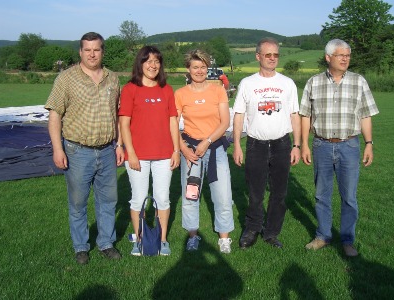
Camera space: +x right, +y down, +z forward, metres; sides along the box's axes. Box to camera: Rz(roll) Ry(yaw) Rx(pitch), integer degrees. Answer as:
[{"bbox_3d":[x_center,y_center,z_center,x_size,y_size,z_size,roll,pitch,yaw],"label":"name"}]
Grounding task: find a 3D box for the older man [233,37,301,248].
[{"bbox_3d":[0.605,-0.059,4.348,0.576,1.758,0.360,-1,9,-6],"label":"older man"}]

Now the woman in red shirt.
[{"bbox_3d":[-0.387,0.011,4.161,0.493,1.682,0.340,-1,9,-6],"label":"woman in red shirt"}]

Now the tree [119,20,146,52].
[{"bbox_3d":[-7.710,-12.290,60.810,3.170,6.220,3.170,0,9,0],"label":"tree"}]

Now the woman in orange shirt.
[{"bbox_3d":[0.064,0.009,4.223,0.476,1.665,0.350,0,9,-2],"label":"woman in orange shirt"}]

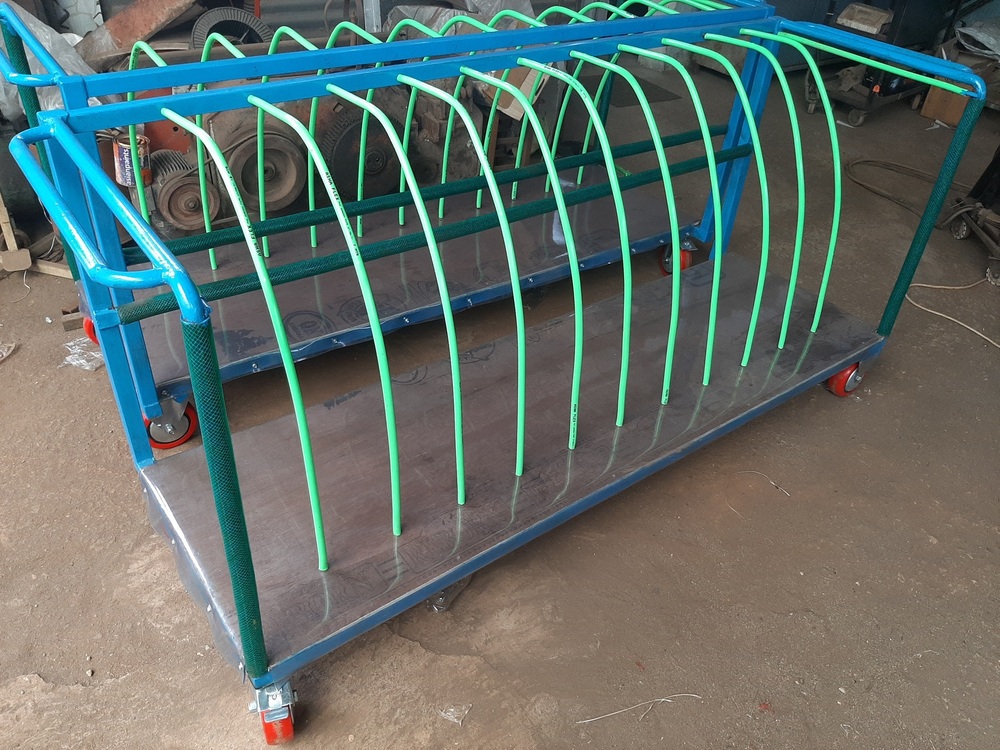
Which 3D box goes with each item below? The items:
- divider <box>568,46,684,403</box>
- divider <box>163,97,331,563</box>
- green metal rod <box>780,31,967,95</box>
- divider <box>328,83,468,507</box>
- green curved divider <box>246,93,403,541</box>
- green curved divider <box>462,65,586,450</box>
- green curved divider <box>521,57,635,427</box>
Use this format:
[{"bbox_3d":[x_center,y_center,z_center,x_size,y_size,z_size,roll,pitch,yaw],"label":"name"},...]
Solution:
[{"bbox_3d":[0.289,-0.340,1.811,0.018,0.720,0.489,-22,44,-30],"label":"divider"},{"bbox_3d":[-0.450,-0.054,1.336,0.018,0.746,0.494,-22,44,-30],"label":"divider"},{"bbox_3d":[0.947,-0.815,1.949,0.017,0.017,0.542,-21,45,-31],"label":"green metal rod"},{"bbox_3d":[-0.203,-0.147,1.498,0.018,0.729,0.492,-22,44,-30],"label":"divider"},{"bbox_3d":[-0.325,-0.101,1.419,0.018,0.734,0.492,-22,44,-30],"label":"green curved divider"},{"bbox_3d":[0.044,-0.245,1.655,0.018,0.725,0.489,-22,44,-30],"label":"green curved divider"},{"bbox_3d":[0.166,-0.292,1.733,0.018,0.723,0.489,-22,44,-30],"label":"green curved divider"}]

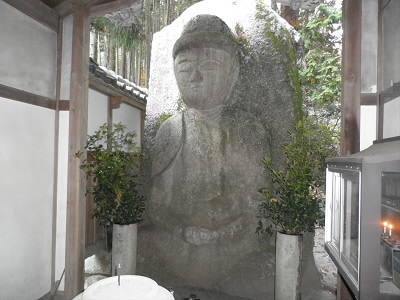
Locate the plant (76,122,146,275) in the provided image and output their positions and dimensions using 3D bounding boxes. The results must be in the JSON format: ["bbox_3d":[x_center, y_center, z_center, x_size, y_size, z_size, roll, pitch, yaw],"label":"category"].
[{"bbox_3d":[-0.910,0.610,3.200,0.710,1.780,0.660,1,-2,0],"label":"plant"}]

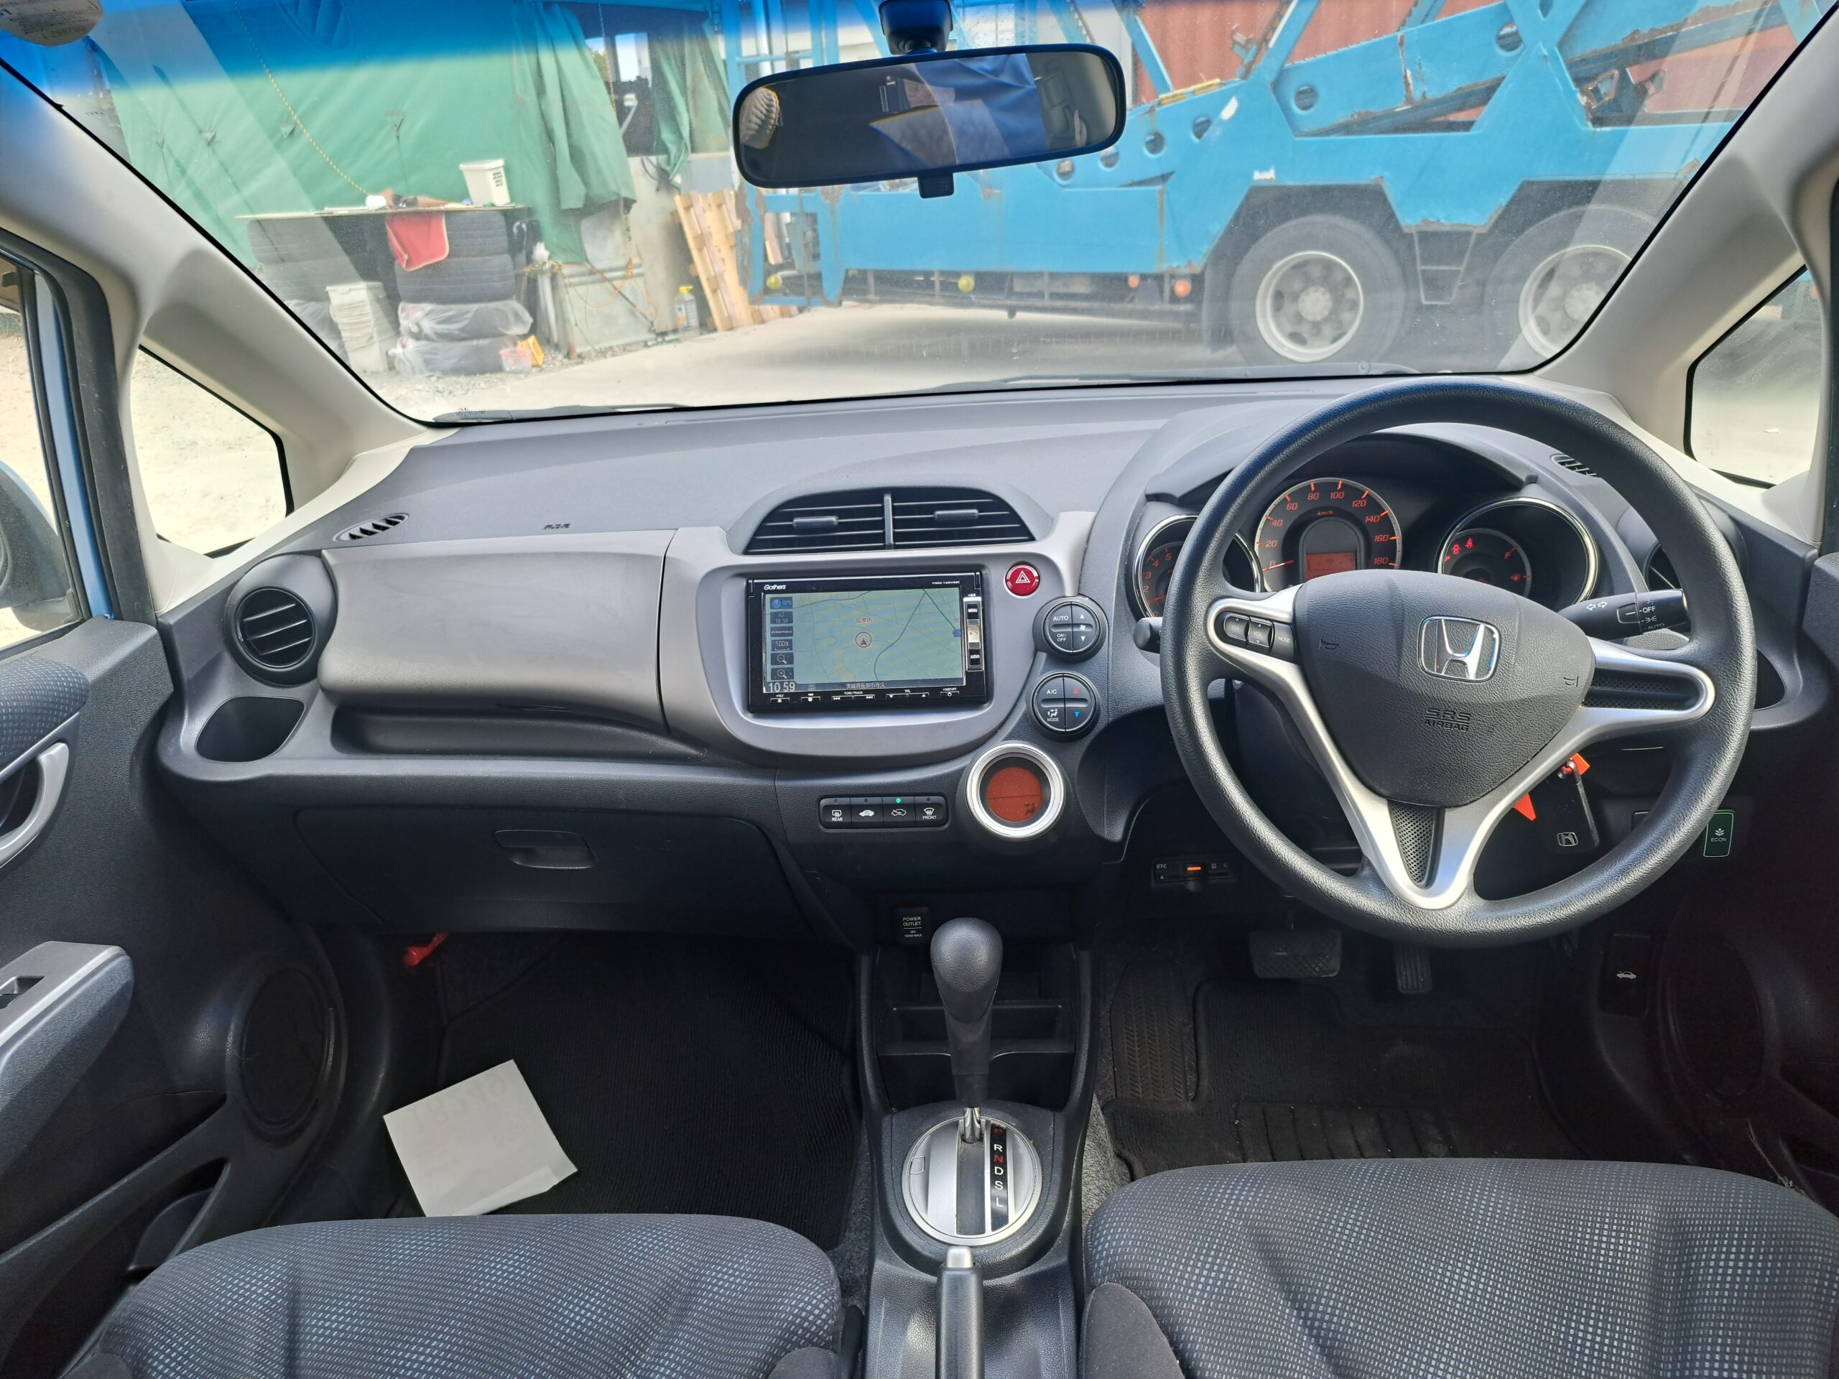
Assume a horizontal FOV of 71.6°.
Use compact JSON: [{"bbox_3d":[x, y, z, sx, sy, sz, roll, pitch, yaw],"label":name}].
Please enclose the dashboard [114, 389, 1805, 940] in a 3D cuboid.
[{"bbox_3d":[0.044,-0.045,1.200,1.360,0.405,0.500,-2,22,3],"label":"dashboard"}]

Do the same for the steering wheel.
[{"bbox_3d":[0.344,-0.018,0.844,0.370,0.370,0.100,7,-4,6],"label":"steering wheel"}]

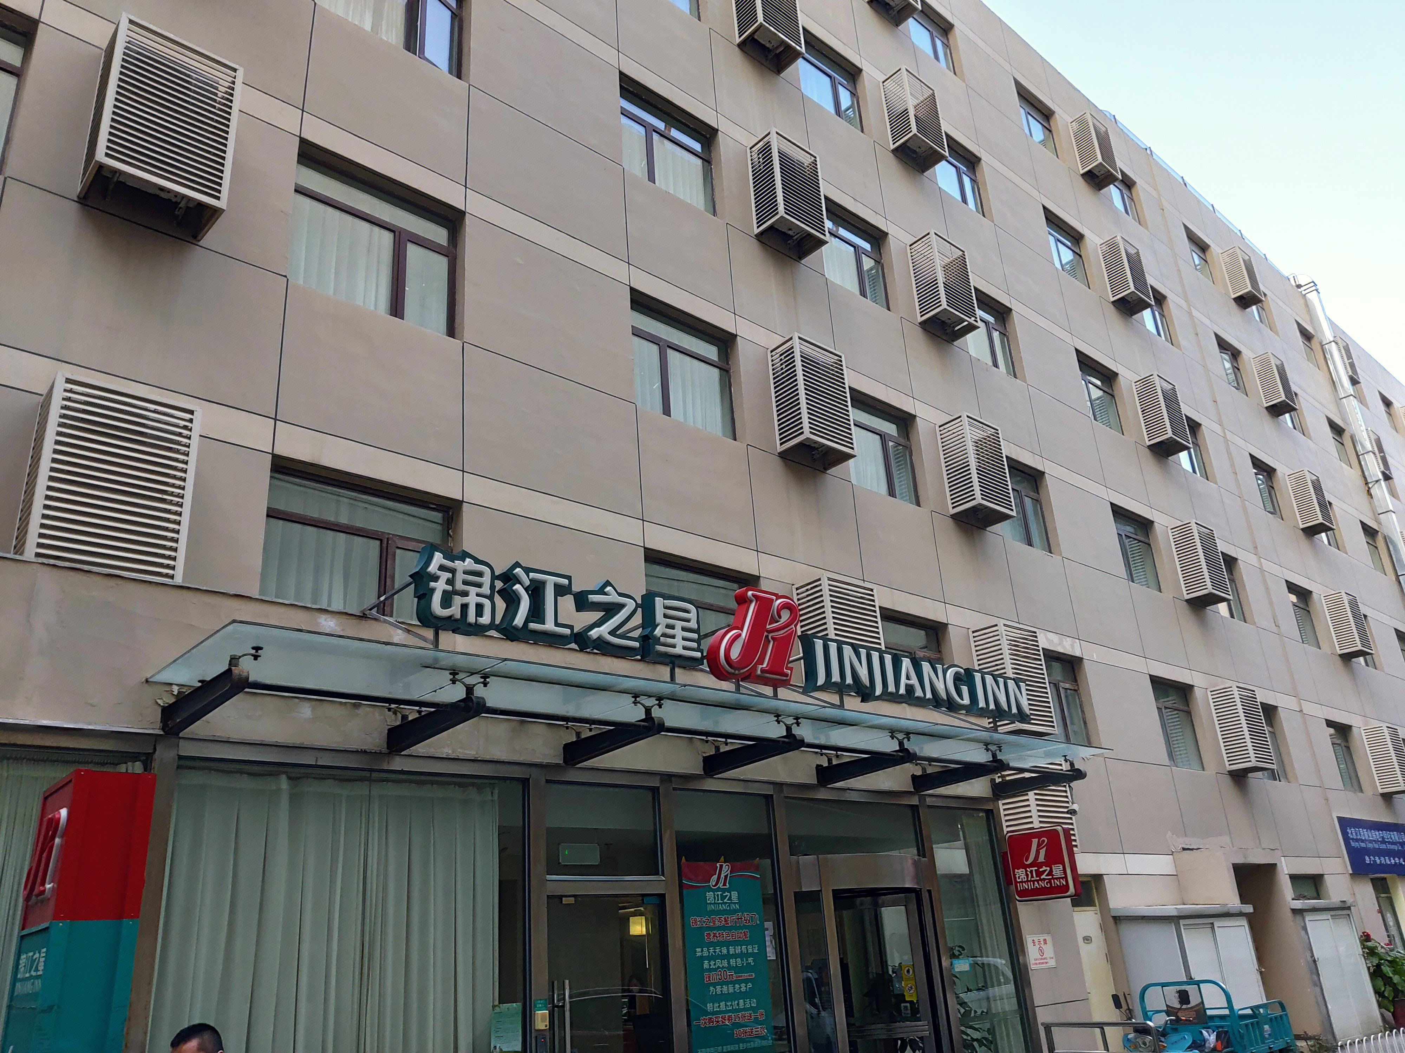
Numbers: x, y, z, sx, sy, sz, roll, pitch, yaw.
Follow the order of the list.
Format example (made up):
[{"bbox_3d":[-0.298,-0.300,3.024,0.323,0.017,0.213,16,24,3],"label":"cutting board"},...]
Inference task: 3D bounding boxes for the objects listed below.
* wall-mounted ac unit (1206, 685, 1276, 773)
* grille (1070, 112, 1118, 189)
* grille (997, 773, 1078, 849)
[{"bbox_3d":[9.671,3.652,18.932,0.887,1.429,0.482,16,-29,-40],"label":"wall-mounted ac unit"},{"bbox_3d":[9.269,-8.867,24.933,0.923,1.495,0.505,16,-29,-40],"label":"grille"},{"bbox_3d":[4.260,3.466,13.575,0.887,1.400,0.482,16,-29,-40],"label":"grille"}]

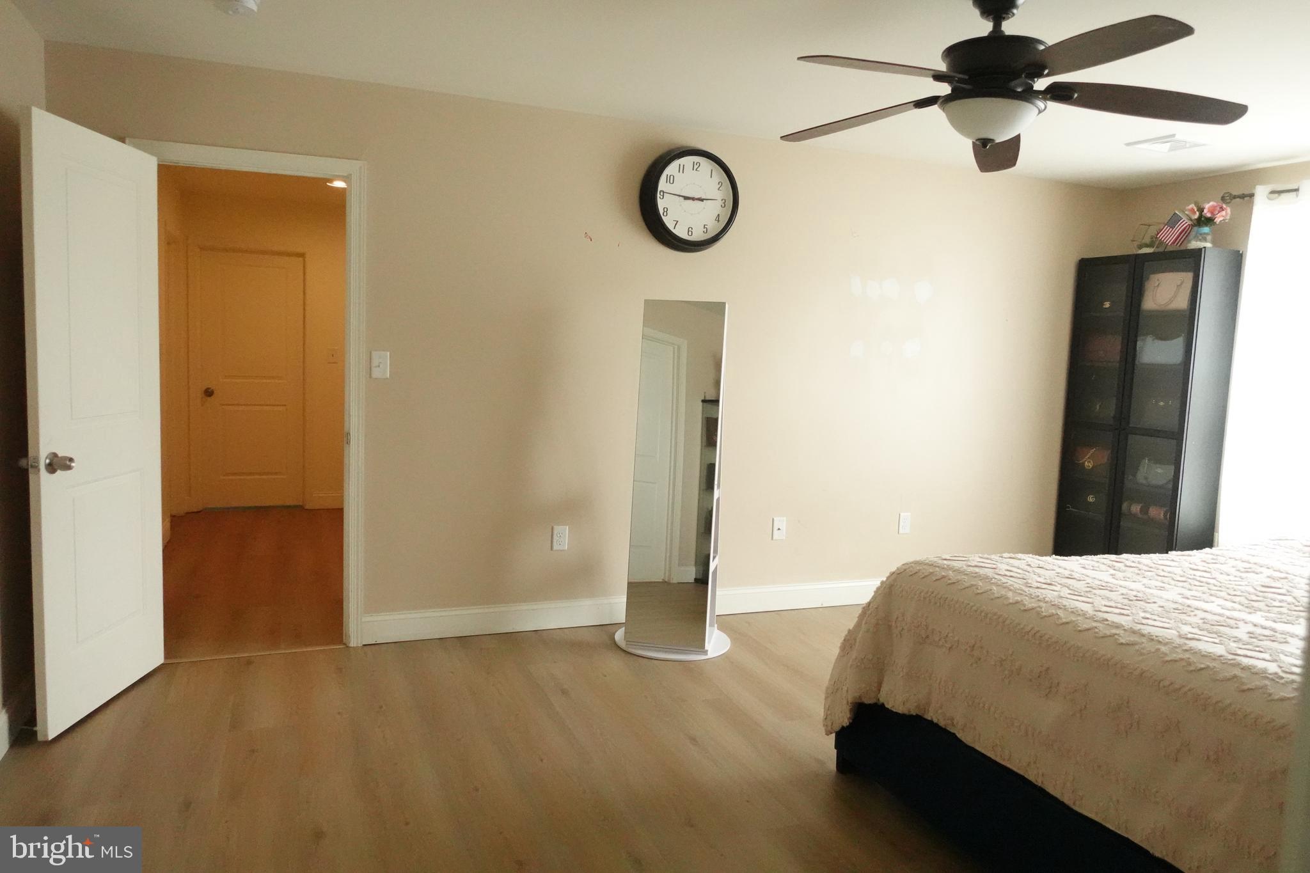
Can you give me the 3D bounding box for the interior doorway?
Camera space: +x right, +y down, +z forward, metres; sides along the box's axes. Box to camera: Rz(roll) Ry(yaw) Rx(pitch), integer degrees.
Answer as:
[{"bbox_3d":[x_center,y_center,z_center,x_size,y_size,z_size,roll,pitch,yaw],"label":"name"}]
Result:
[{"bbox_3d":[-1.711,-0.089,3.728,0.737,2.049,0.120,0,6,-21],"label":"interior doorway"}]

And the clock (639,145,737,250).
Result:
[{"bbox_3d":[0.181,-1.150,4.235,0.500,0.500,0.090,0,6,-21],"label":"clock"}]

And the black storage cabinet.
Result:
[{"bbox_3d":[2.759,-0.009,4.966,0.310,1.995,0.756,0,6,-24],"label":"black storage cabinet"}]

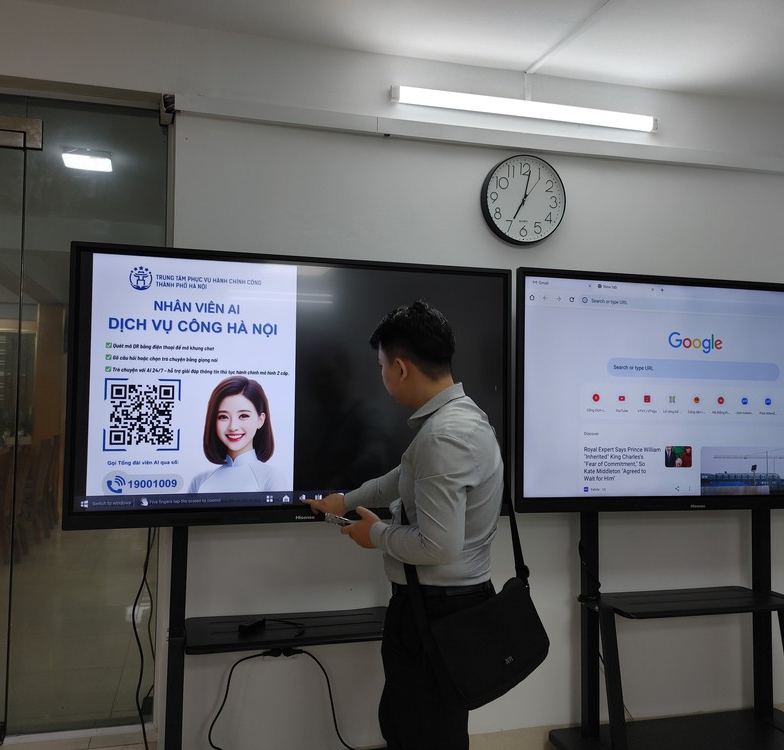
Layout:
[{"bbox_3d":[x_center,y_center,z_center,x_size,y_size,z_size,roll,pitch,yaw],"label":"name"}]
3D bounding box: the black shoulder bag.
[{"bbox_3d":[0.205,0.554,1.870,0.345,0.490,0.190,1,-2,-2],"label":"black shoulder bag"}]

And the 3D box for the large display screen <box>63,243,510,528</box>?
[{"bbox_3d":[-0.298,0.049,2.562,1.488,0.893,0.080,1,-2,-15],"label":"large display screen"}]

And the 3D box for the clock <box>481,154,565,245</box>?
[{"bbox_3d":[0.545,-0.721,3.103,0.360,0.360,0.050,1,-2,-14],"label":"clock"}]

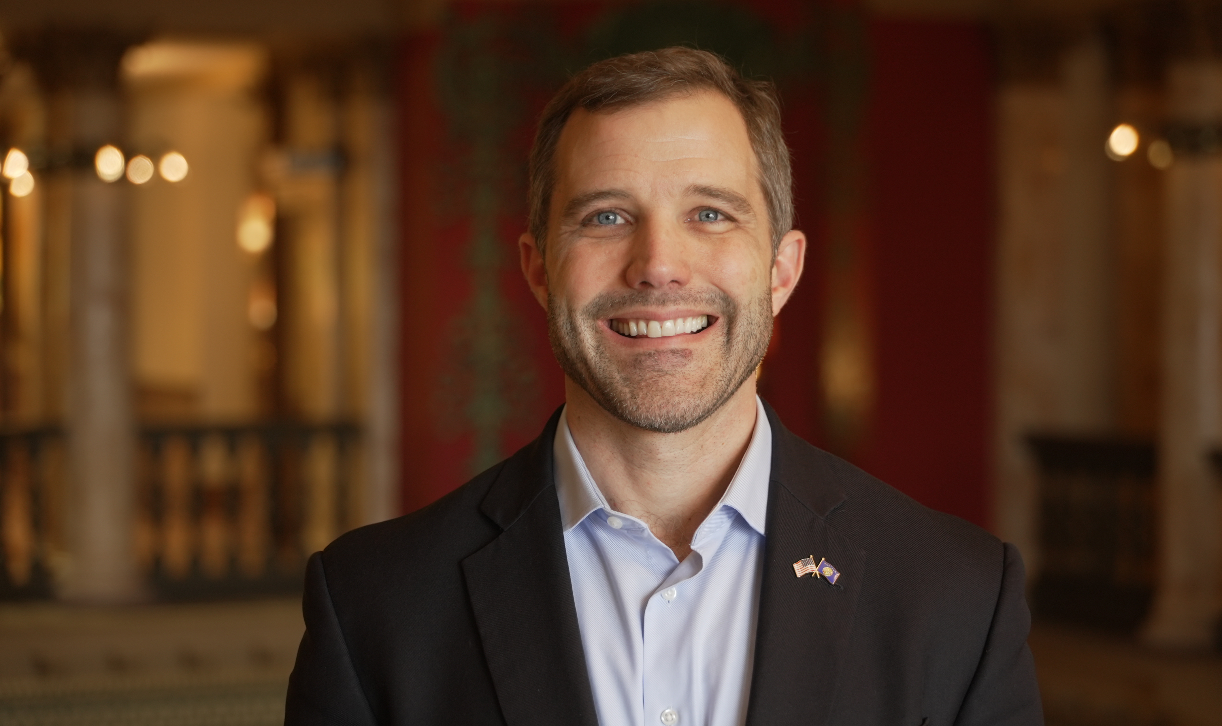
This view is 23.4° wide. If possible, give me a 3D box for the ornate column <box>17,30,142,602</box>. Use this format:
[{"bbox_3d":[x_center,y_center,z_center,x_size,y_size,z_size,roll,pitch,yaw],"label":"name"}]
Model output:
[{"bbox_3d":[-2.919,-0.267,16.500,0.500,3.170,0.500,0,1,-24],"label":"ornate column"}]

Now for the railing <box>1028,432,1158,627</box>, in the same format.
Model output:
[{"bbox_3d":[2.550,0.875,15.220,0.200,0.970,1.180,0,1,-26],"label":"railing"}]

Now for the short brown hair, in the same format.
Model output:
[{"bbox_3d":[0.032,-0.127,1.950,0.174,0.165,0.195,-1,1,2],"label":"short brown hair"}]

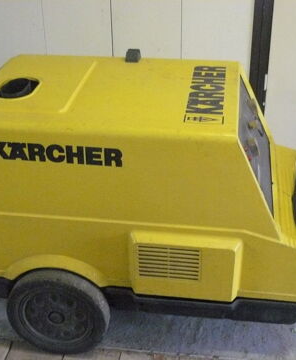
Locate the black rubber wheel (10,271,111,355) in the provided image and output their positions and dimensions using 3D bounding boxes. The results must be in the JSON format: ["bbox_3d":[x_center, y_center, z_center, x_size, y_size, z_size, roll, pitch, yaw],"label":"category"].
[{"bbox_3d":[-0.273,0.400,1.775,0.309,0.309,0.070,4,29,7],"label":"black rubber wheel"}]

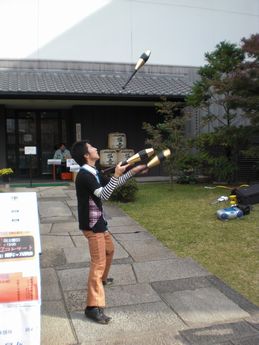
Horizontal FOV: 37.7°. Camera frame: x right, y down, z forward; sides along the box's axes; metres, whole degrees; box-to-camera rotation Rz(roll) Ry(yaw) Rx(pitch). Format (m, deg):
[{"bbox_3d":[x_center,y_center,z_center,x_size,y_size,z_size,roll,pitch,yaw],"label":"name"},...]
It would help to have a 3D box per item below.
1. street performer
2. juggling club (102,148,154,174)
[{"bbox_3d":[-0.200,0.496,3.735,0.760,1.630,0.700,1,6,6],"label":"street performer"},{"bbox_3d":[-0.012,-0.100,3.500,0.520,0.095,0.095,-22,0,0],"label":"juggling club"}]

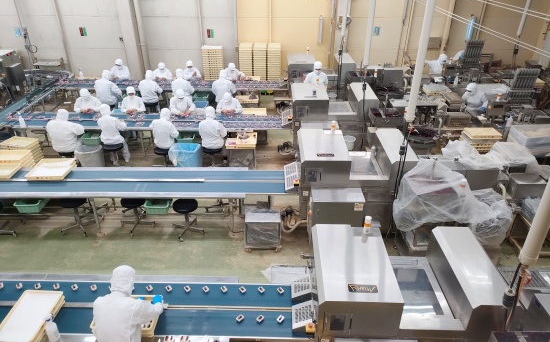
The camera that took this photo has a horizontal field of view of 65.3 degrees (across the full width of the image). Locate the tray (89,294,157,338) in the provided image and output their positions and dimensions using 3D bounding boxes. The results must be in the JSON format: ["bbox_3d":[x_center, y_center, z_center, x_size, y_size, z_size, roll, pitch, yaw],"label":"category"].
[{"bbox_3d":[-1.464,1.436,4.307,0.600,0.120,0.410,1,29,1],"label":"tray"}]

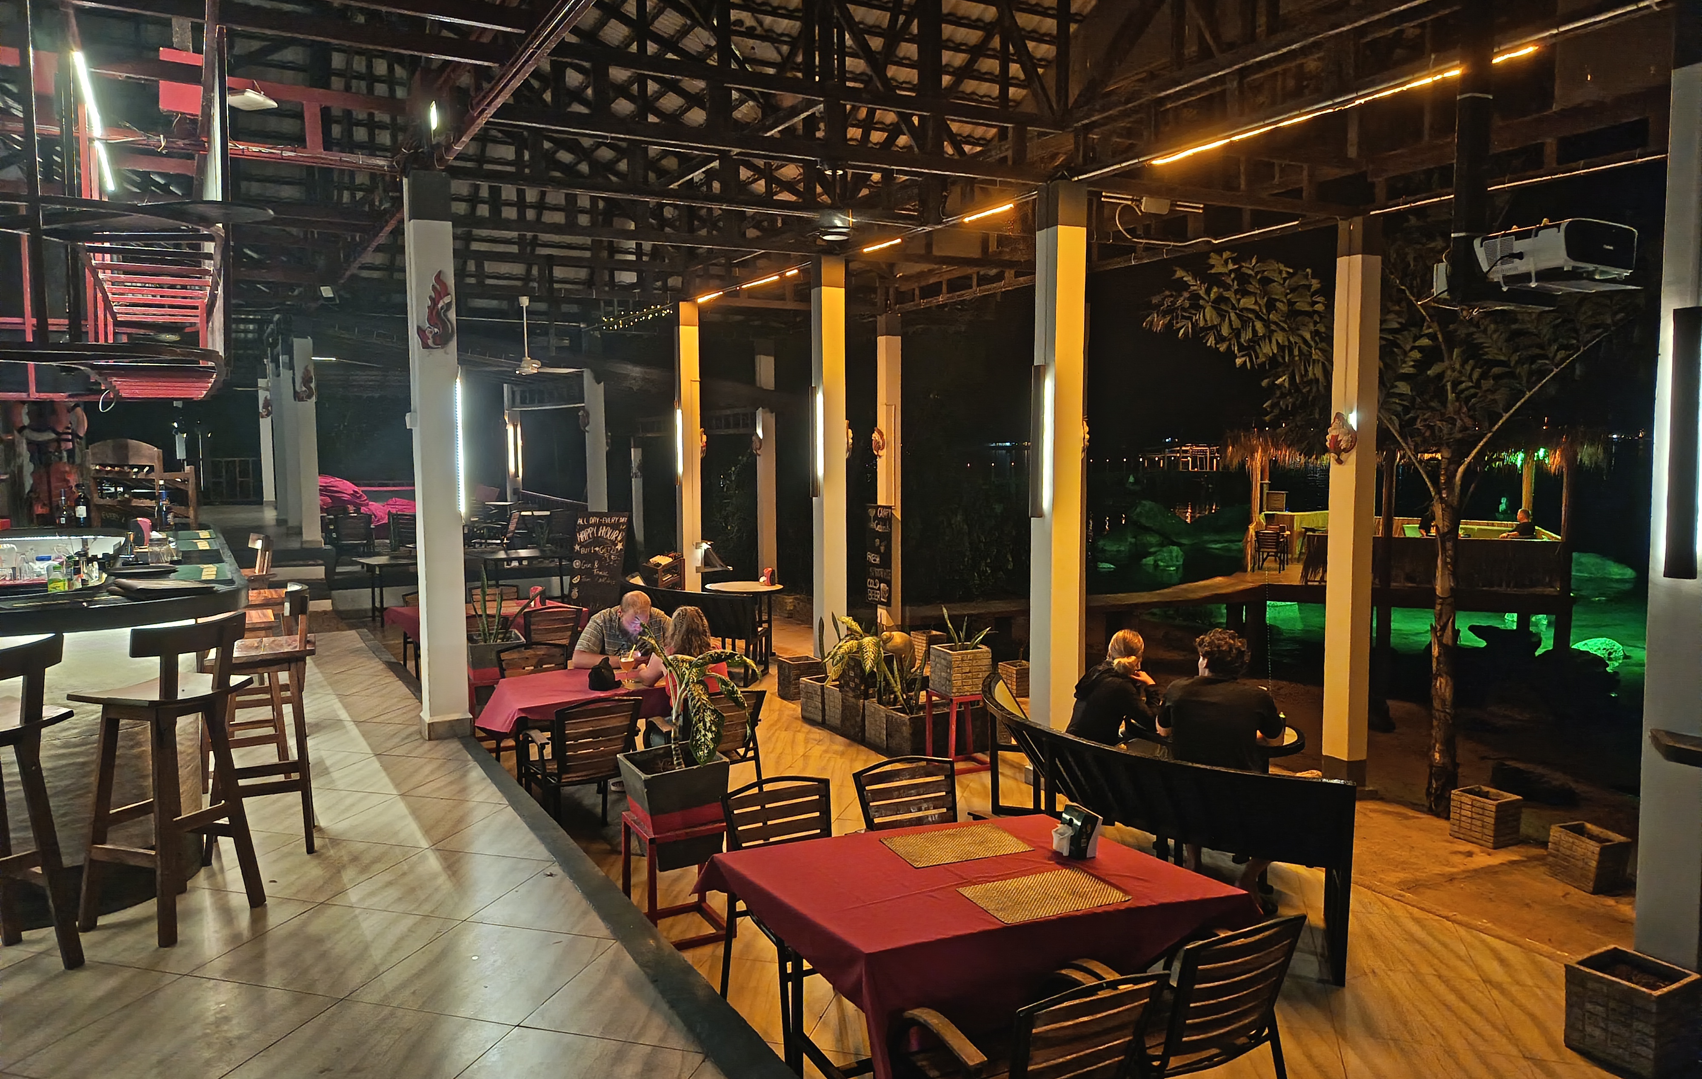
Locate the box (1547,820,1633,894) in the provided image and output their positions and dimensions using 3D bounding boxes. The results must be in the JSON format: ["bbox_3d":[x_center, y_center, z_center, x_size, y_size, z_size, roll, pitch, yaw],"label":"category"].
[{"bbox_3d":[4.324,1.863,6.920,0.290,0.290,0.290,0,10,-26],"label":"box"}]

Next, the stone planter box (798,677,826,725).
[{"bbox_3d":[-0.160,1.227,8.878,0.310,0.300,0.310,-3,5,-29],"label":"stone planter box"}]

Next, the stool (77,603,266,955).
[{"bbox_3d":[-2.387,0.800,4.134,0.420,1.070,0.440,2,5,23],"label":"stool"}]

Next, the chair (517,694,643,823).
[{"bbox_3d":[-1.394,1.170,6.032,0.550,0.840,0.580,-4,6,-36],"label":"chair"}]

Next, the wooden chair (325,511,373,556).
[{"bbox_3d":[-6.554,0.039,15.449,0.540,0.850,0.560,-3,5,-25],"label":"wooden chair"}]

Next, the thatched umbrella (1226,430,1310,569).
[{"bbox_3d":[8.147,-0.749,22.914,1.750,2.750,1.750,-3,5,-29],"label":"thatched umbrella"}]

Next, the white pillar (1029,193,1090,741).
[{"bbox_3d":[1.271,-0.317,7.248,0.225,3.620,0.225,-3,5,-29],"label":"white pillar"}]

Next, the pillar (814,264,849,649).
[{"bbox_3d":[-0.170,-0.510,9.790,0.210,3.620,0.210,-3,5,-29],"label":"pillar"}]

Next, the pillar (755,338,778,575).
[{"bbox_3d":[-1.084,-0.854,15.280,0.200,3.420,0.200,-3,5,-28],"label":"pillar"}]

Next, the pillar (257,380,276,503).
[{"bbox_3d":[-11.784,-1.921,23.813,0.240,2.640,0.240,-3,5,-27],"label":"pillar"}]

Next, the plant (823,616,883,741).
[{"bbox_3d":[0.043,0.986,8.448,0.390,0.860,0.390,-3,5,-27],"label":"plant"}]

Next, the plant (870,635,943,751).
[{"bbox_3d":[0.393,1.038,8.012,0.350,0.820,0.350,-3,5,-27],"label":"plant"}]

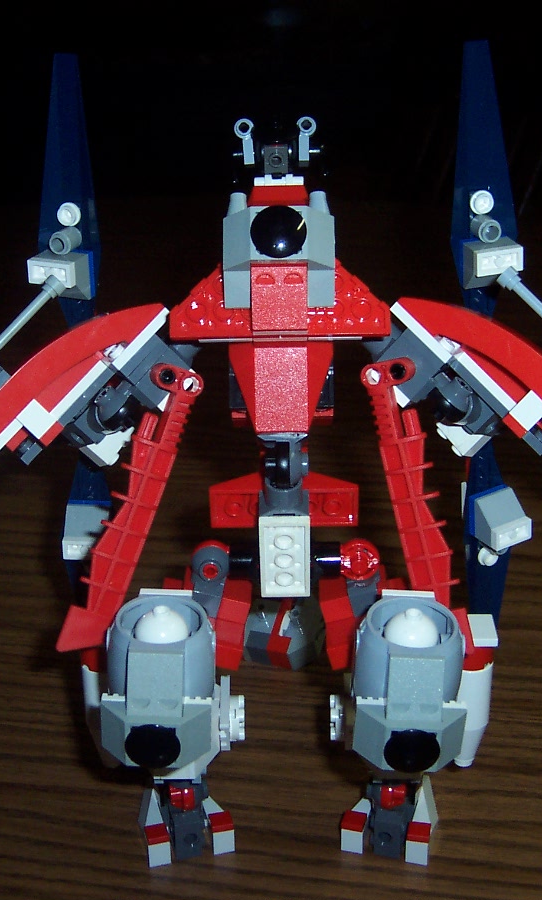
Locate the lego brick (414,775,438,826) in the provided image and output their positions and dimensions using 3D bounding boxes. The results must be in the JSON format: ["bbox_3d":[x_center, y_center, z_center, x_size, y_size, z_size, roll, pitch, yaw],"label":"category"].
[{"bbox_3d":[0.061,0.138,0.491,0.011,0.010,0.022,5,25,13],"label":"lego brick"}]

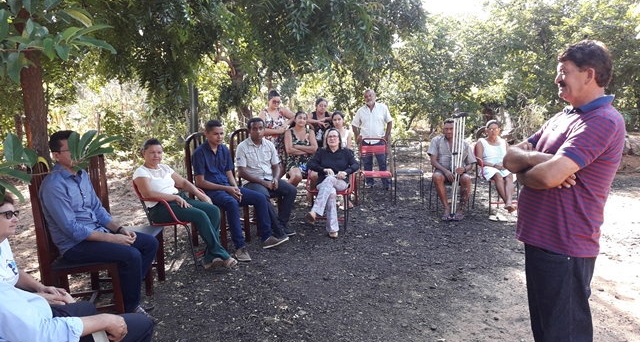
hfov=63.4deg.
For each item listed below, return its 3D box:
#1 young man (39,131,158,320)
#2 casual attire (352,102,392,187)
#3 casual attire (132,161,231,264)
[{"bbox_3d":[-1.440,0.362,3.426,0.770,1.270,0.510,1,7,12],"label":"young man"},{"bbox_3d":[0.911,-0.438,9.016,0.660,1.520,0.330,1,7,7],"label":"casual attire"},{"bbox_3d":[-1.250,0.289,4.618,0.820,0.980,0.500,4,8,32],"label":"casual attire"}]

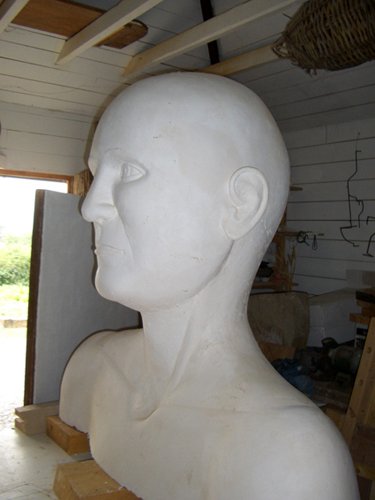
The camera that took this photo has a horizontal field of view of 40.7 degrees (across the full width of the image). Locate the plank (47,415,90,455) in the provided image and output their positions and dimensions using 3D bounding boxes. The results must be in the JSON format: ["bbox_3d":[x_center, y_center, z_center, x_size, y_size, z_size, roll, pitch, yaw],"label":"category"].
[{"bbox_3d":[-0.777,1.211,3.338,0.155,0.125,0.390,-1,4,-35],"label":"plank"}]

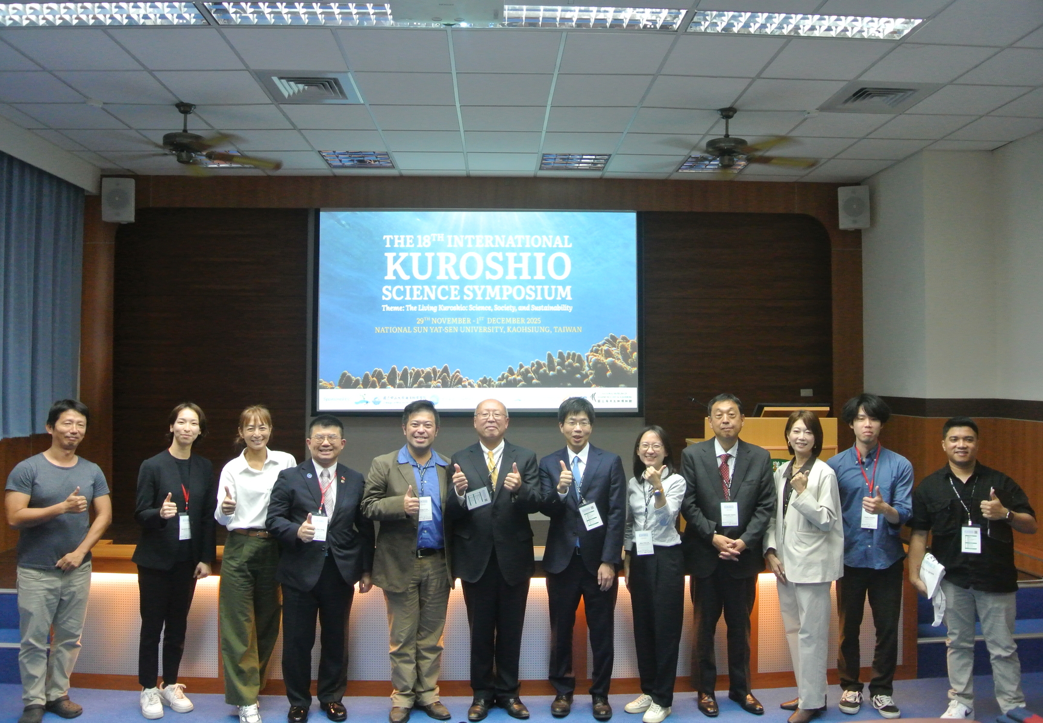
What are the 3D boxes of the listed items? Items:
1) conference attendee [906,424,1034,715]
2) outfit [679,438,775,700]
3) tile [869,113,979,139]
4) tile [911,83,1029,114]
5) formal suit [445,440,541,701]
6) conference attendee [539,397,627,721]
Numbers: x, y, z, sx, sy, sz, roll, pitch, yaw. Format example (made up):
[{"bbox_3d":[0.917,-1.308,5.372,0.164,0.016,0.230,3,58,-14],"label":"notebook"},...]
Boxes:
[{"bbox_3d":[2.459,1.116,4.460,0.630,1.630,0.430,0,-1,18],"label":"conference attendee"},{"bbox_3d":[1.156,1.168,4.564,0.530,1.471,0.370,0,0,6],"label":"outfit"},{"bbox_3d":[2.880,-1.696,5.851,0.600,0.018,0.600,0,-1,-2],"label":"tile"},{"bbox_3d":[2.867,-1.675,5.177,0.595,0.020,0.595,0,-1,-2],"label":"tile"},{"bbox_3d":[-0.159,1.162,4.495,0.527,1.445,0.400,0,0,-2],"label":"formal suit"},{"bbox_3d":[0.329,1.064,4.489,0.494,1.737,0.440,0,0,7],"label":"conference attendee"}]

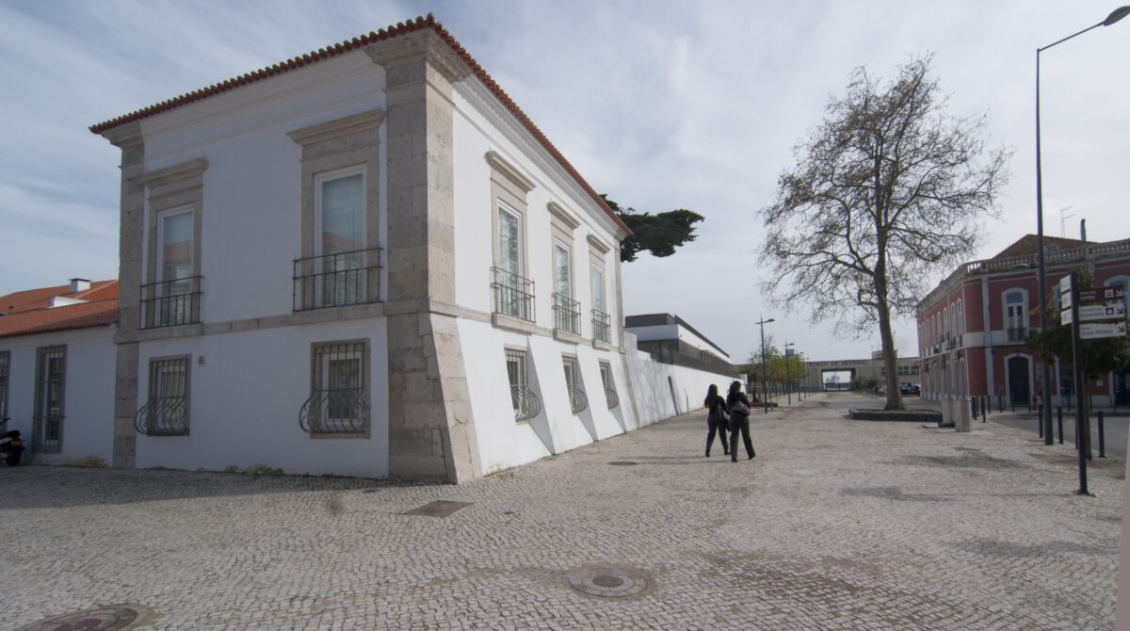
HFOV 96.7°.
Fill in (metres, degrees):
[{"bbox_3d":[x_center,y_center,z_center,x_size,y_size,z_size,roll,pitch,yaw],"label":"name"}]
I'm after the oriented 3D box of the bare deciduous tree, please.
[{"bbox_3d":[15.500,-4.100,24.900,10.900,16.900,10.900,-5,-8,21],"label":"bare deciduous tree"}]

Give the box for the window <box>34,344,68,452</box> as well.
[{"bbox_3d":[-13.350,2.170,13.050,1.200,2.720,0.220,-4,-8,19],"label":"window"}]

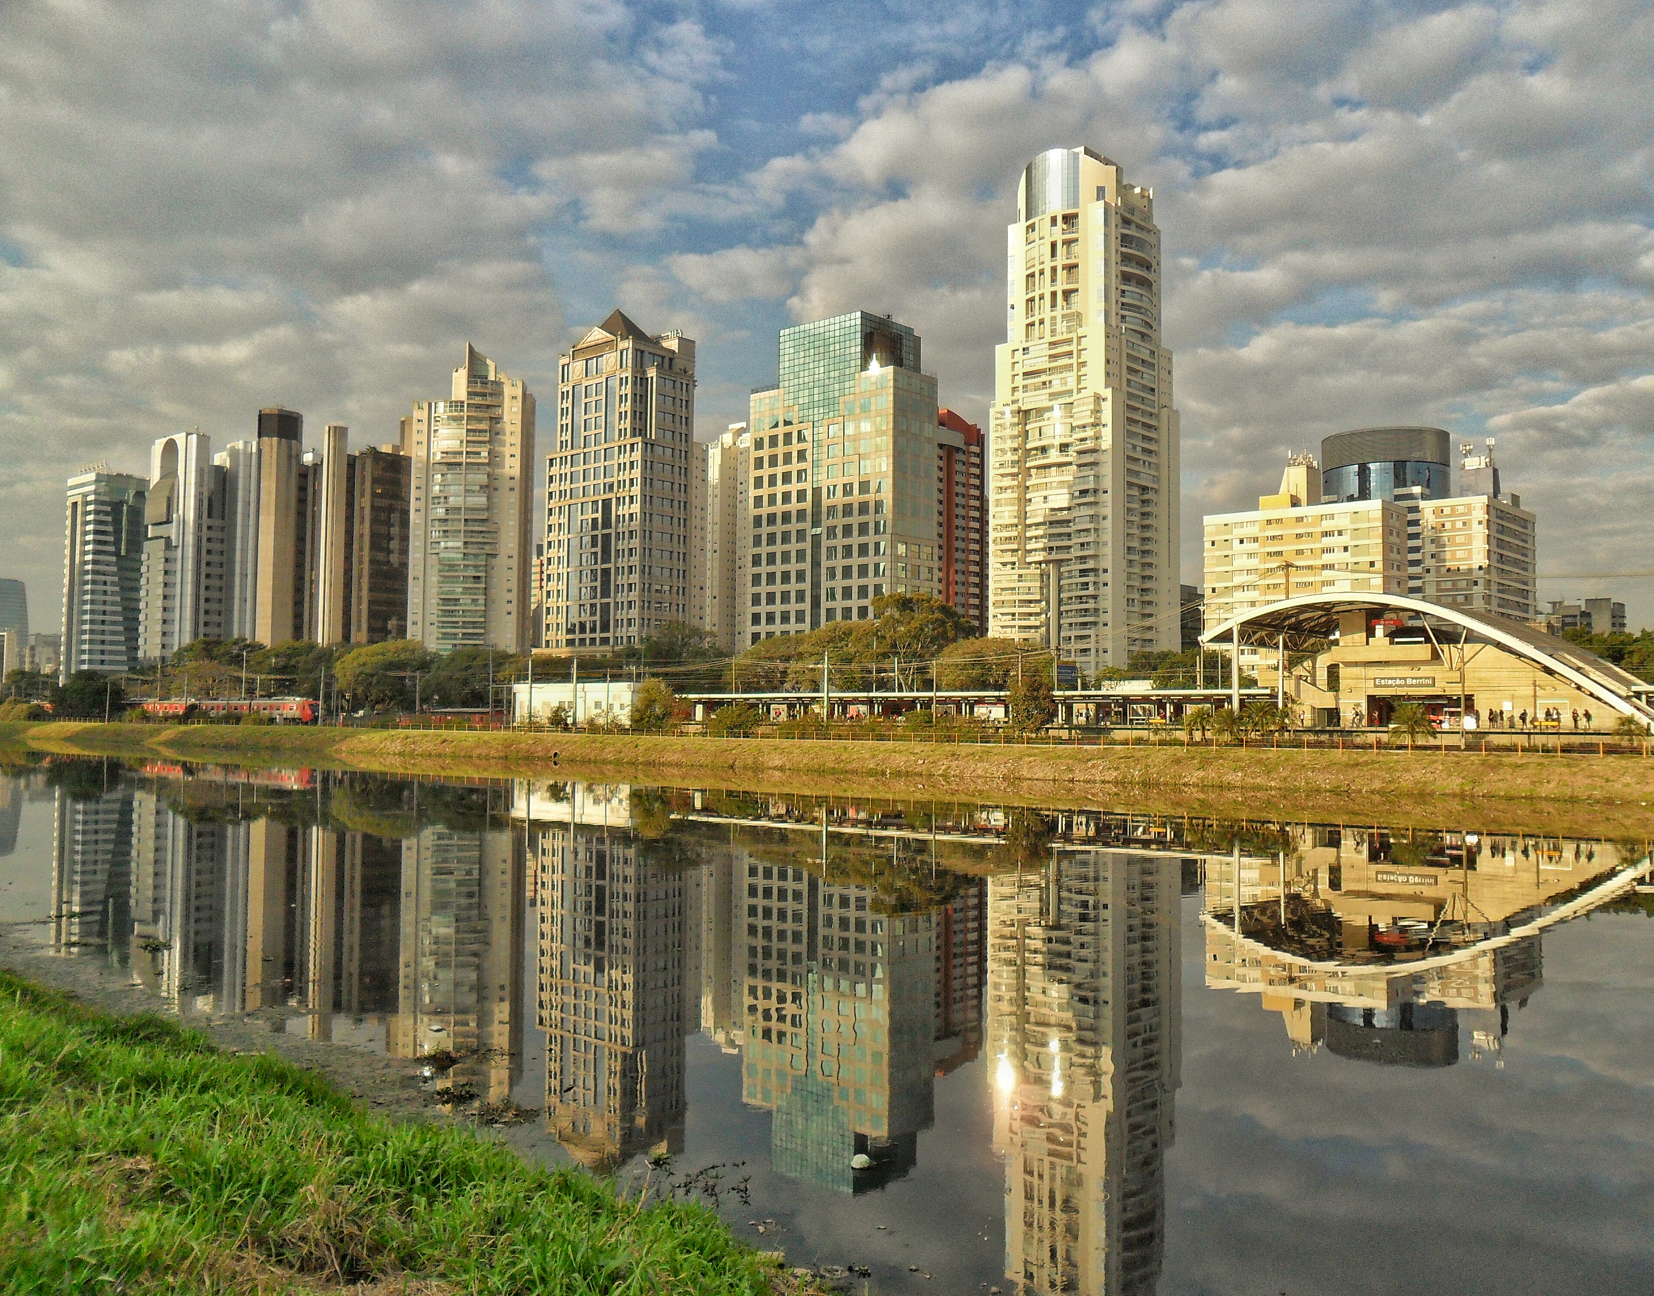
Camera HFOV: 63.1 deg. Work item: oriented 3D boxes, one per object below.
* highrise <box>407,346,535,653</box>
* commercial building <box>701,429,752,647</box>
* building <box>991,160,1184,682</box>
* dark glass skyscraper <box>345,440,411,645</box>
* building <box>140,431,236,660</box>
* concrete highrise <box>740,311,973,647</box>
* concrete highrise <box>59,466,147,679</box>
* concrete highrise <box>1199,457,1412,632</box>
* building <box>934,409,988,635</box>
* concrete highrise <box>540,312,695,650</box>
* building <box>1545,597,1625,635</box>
[{"bbox_3d":[-96.450,-32.500,369.870,27.950,101.210,27.000,1,-3,-3],"label":"highrise"},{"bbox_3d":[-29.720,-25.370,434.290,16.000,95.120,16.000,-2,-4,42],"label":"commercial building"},{"bbox_3d":[63.730,-53.010,333.690,34.970,141.060,31.150,-2,-4,43],"label":"building"},{"bbox_3d":[-121.850,-17.571,370.313,14.500,73.500,16.000,-2,-4,40],"label":"dark glass skyscraper"},{"bbox_3d":[-191.820,-21.280,408.018,22.500,83.500,18.500,-2,-4,40],"label":"building"},{"bbox_3d":[2.800,-26.230,265.720,37.990,79.170,13.550,-2,-4,43],"label":"concrete highrise"},{"bbox_3d":[-239.356,-17.445,452.359,22.500,79.500,21.000,-2,-4,40],"label":"concrete highrise"},{"bbox_3d":[87.370,-10.810,246.570,32.710,47.780,12.680,-2,-4,41],"label":"concrete highrise"},{"bbox_3d":[28.683,-20.649,357.519,19.000,81.000,22.000,-2,-4,40],"label":"building"},{"bbox_3d":[-47.210,-30.610,303.310,33.190,91.110,13.970,-2,-4,41],"label":"concrete highrise"},{"bbox_3d":[304.953,6.642,536.489,24.000,49.500,25.000,-2,-4,40],"label":"building"}]

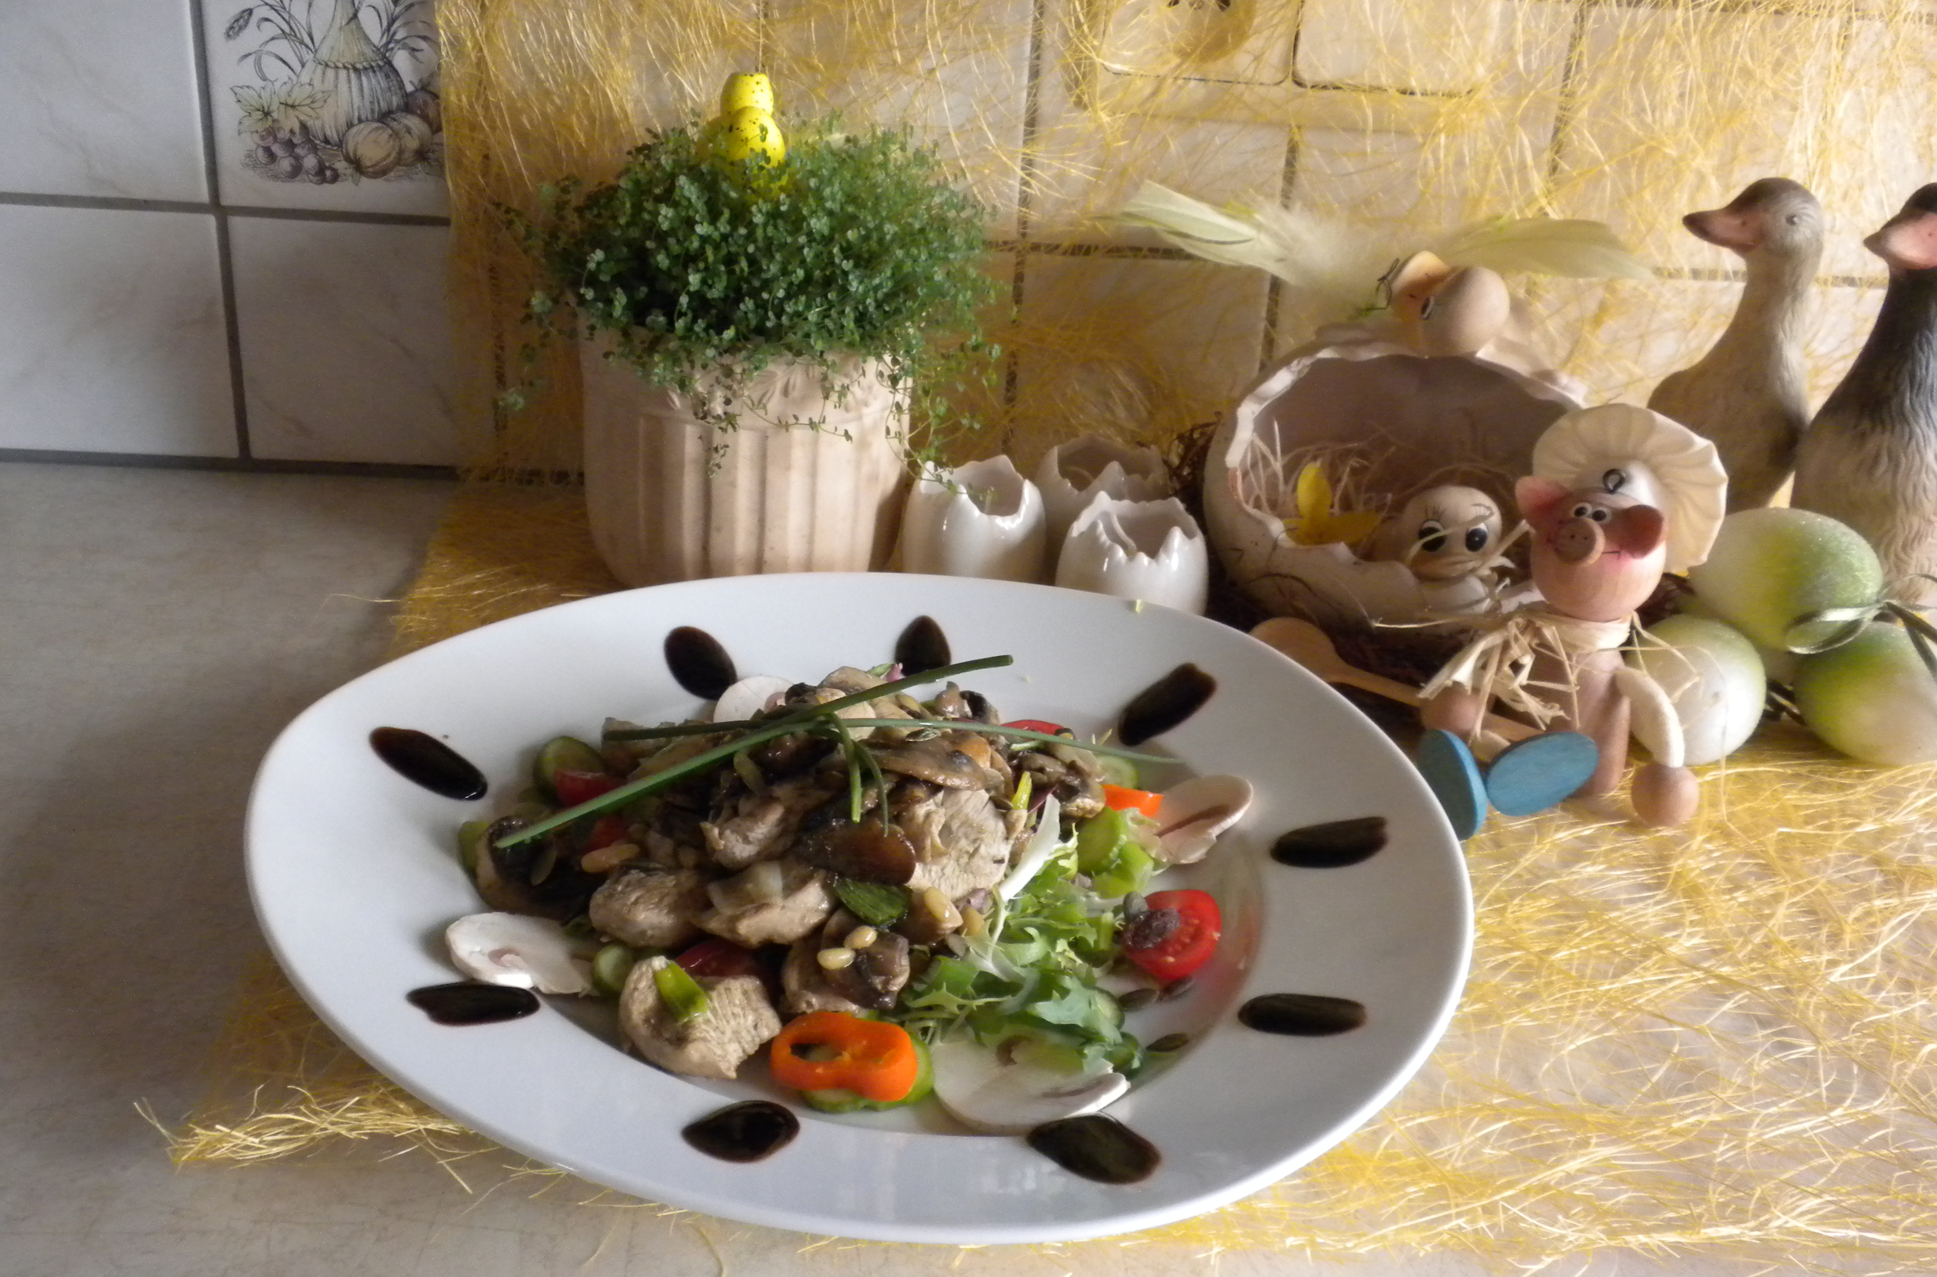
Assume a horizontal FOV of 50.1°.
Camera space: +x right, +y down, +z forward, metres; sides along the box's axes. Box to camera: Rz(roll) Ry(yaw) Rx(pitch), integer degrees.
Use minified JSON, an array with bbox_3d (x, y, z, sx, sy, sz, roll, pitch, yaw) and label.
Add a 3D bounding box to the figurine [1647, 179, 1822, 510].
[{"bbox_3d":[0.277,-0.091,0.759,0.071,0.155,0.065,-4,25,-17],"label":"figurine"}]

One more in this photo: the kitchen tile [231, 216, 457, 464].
[{"bbox_3d":[-0.234,-0.115,0.808,0.098,0.098,0.008,2,24,-3],"label":"kitchen tile"}]

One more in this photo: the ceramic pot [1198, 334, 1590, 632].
[{"bbox_3d":[0.154,-0.055,0.722,0.140,0.104,0.130,2,24,-3],"label":"ceramic pot"}]

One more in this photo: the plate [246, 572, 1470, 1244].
[{"bbox_3d":[-0.027,0.058,0.539,0.310,0.032,0.320,2,24,-3],"label":"plate"}]

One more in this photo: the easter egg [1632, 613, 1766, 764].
[{"bbox_3d":[0.236,0.016,0.674,0.045,0.046,0.056,2,27,-4],"label":"easter egg"}]

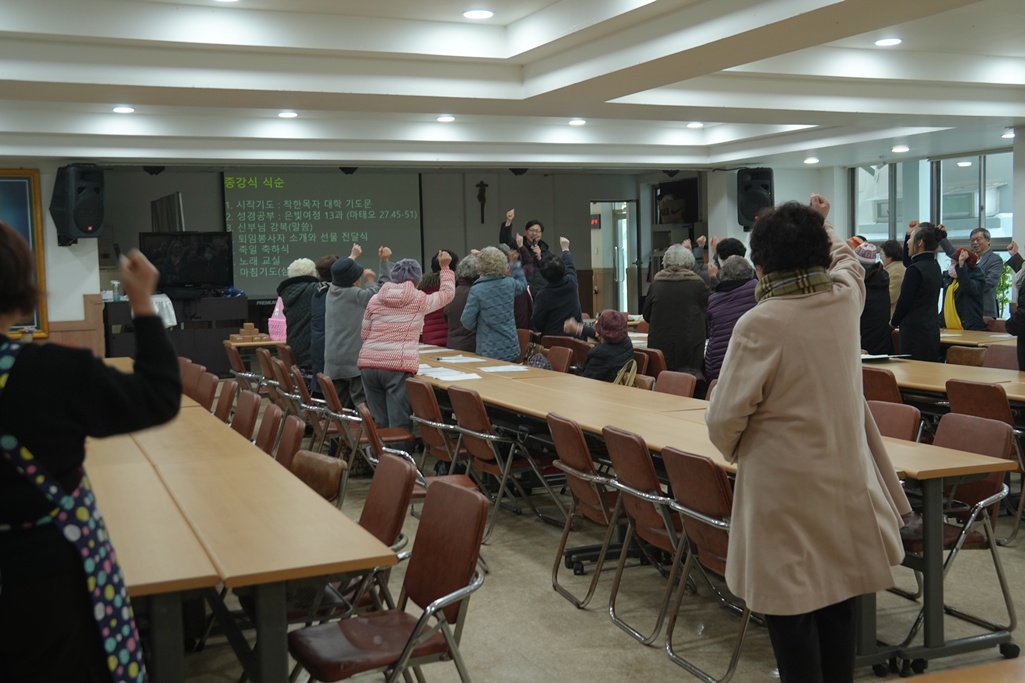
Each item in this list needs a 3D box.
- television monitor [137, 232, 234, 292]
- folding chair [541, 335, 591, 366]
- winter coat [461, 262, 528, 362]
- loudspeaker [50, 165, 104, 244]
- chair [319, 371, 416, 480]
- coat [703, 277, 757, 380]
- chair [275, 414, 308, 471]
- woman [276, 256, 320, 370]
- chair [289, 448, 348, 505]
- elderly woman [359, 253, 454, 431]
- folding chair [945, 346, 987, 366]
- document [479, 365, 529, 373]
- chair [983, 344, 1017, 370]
[{"bbox_3d":[-3.861,-0.948,13.150,1.110,0.700,0.200,-4,5,-27],"label":"television monitor"},{"bbox_3d":[0.654,0.352,10.082,0.570,0.800,0.490,-5,5,-39],"label":"folding chair"},{"bbox_3d":[-0.152,-0.236,9.350,0.540,0.880,0.410,-1,5,8],"label":"winter coat"},{"bbox_3d":[-4.173,-1.343,10.650,0.430,0.690,0.438,8,8,30],"label":"loudspeaker"},{"bbox_3d":[-0.934,0.611,7.024,0.560,0.820,0.450,-3,5,-20],"label":"chair"},{"bbox_3d":[1.565,-0.076,7.900,0.470,0.770,0.380,-1,4,4],"label":"coat"},{"bbox_3d":[-1.200,0.774,5.066,0.560,0.820,0.450,-3,5,-18],"label":"chair"},{"bbox_3d":[-1.967,0.016,10.300,0.480,1.570,0.400,0,4,18],"label":"woman"},{"bbox_3d":[-0.961,0.859,4.379,0.510,0.760,0.460,-5,6,-35],"label":"chair"},{"bbox_3d":[-0.719,0.205,7.332,0.620,1.580,0.450,0,5,15],"label":"elderly woman"},{"bbox_3d":[3.147,0.447,8.144,0.510,0.770,0.460,-4,5,-24],"label":"folding chair"},{"bbox_3d":[-0.050,0.194,7.870,0.320,0.010,0.270,-2,5,0],"label":"document"},{"bbox_3d":[3.257,0.448,7.759,0.570,0.800,0.490,-3,4,-23],"label":"chair"}]

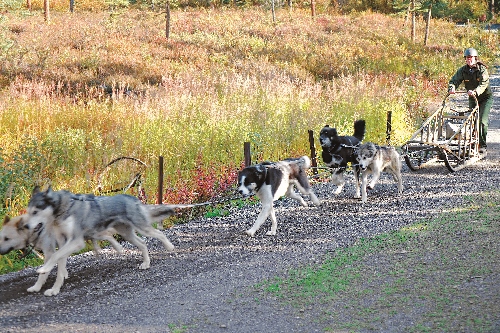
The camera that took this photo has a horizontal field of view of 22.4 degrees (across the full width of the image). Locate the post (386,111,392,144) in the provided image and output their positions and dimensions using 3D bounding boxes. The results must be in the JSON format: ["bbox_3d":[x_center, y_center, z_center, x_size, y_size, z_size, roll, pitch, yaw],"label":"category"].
[{"bbox_3d":[2.208,-0.565,20.000,0.065,0.640,0.065,3,7,24],"label":"post"}]

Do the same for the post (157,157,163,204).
[{"bbox_3d":[-0.919,0.220,12.900,0.055,0.650,0.055,3,7,24],"label":"post"}]

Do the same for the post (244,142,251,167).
[{"bbox_3d":[-0.030,0.006,15.000,0.070,0.610,0.070,1,7,25],"label":"post"}]

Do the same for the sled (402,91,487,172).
[{"bbox_3d":[2.830,-0.530,18.250,0.580,0.990,2.250,3,7,24],"label":"sled"}]

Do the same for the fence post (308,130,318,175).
[{"bbox_3d":[0.851,-0.182,16.800,0.065,0.600,0.065,-3,7,25],"label":"fence post"}]

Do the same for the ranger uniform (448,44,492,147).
[{"bbox_3d":[3.342,-1.031,19.150,0.580,1.570,0.570,3,7,22],"label":"ranger uniform"}]

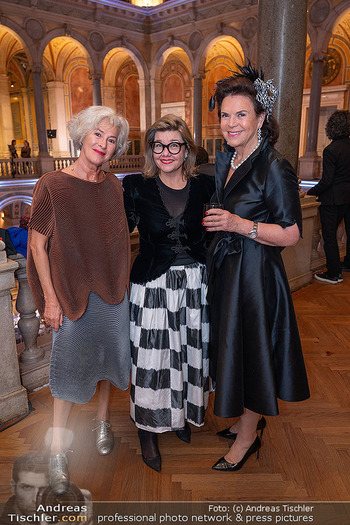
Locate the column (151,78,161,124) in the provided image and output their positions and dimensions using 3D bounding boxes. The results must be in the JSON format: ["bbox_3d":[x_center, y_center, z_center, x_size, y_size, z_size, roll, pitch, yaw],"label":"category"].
[{"bbox_3d":[-1.270,-8.627,26.207,0.550,5.475,0.550,14,21,42],"label":"column"}]

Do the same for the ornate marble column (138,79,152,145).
[{"bbox_3d":[-1.746,-8.871,25.128,0.600,4.350,0.600,-15,22,-42],"label":"ornate marble column"}]

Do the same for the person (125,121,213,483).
[{"bbox_3d":[-0.030,0.161,1.972,0.470,1.640,0.420,-2,16,-5],"label":"person"}]

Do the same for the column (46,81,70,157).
[{"bbox_3d":[-7.303,-8.690,26.622,0.850,5.475,0.850,14,21,42],"label":"column"}]

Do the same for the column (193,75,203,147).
[{"bbox_3d":[1.250,-7.996,23.851,0.680,5.475,0.680,0,16,0],"label":"column"}]

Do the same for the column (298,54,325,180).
[{"bbox_3d":[6.389,-6.675,18.927,0.750,5.475,0.750,14,21,42],"label":"column"}]

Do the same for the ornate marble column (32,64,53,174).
[{"bbox_3d":[-6.914,-7.220,21.314,0.750,5.475,0.750,14,21,42],"label":"ornate marble column"}]

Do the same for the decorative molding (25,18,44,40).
[{"bbox_3d":[-6.650,-11.021,19.323,0.960,0.940,0.140,-15,22,-42],"label":"decorative molding"}]

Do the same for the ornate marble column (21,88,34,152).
[{"bbox_3d":[-10.379,-9.317,28.980,0.550,5.475,0.650,14,21,42],"label":"ornate marble column"}]

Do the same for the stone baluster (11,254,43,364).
[{"bbox_3d":[-0.953,0.302,2.652,0.165,0.680,0.165,-15,22,-42],"label":"stone baluster"}]

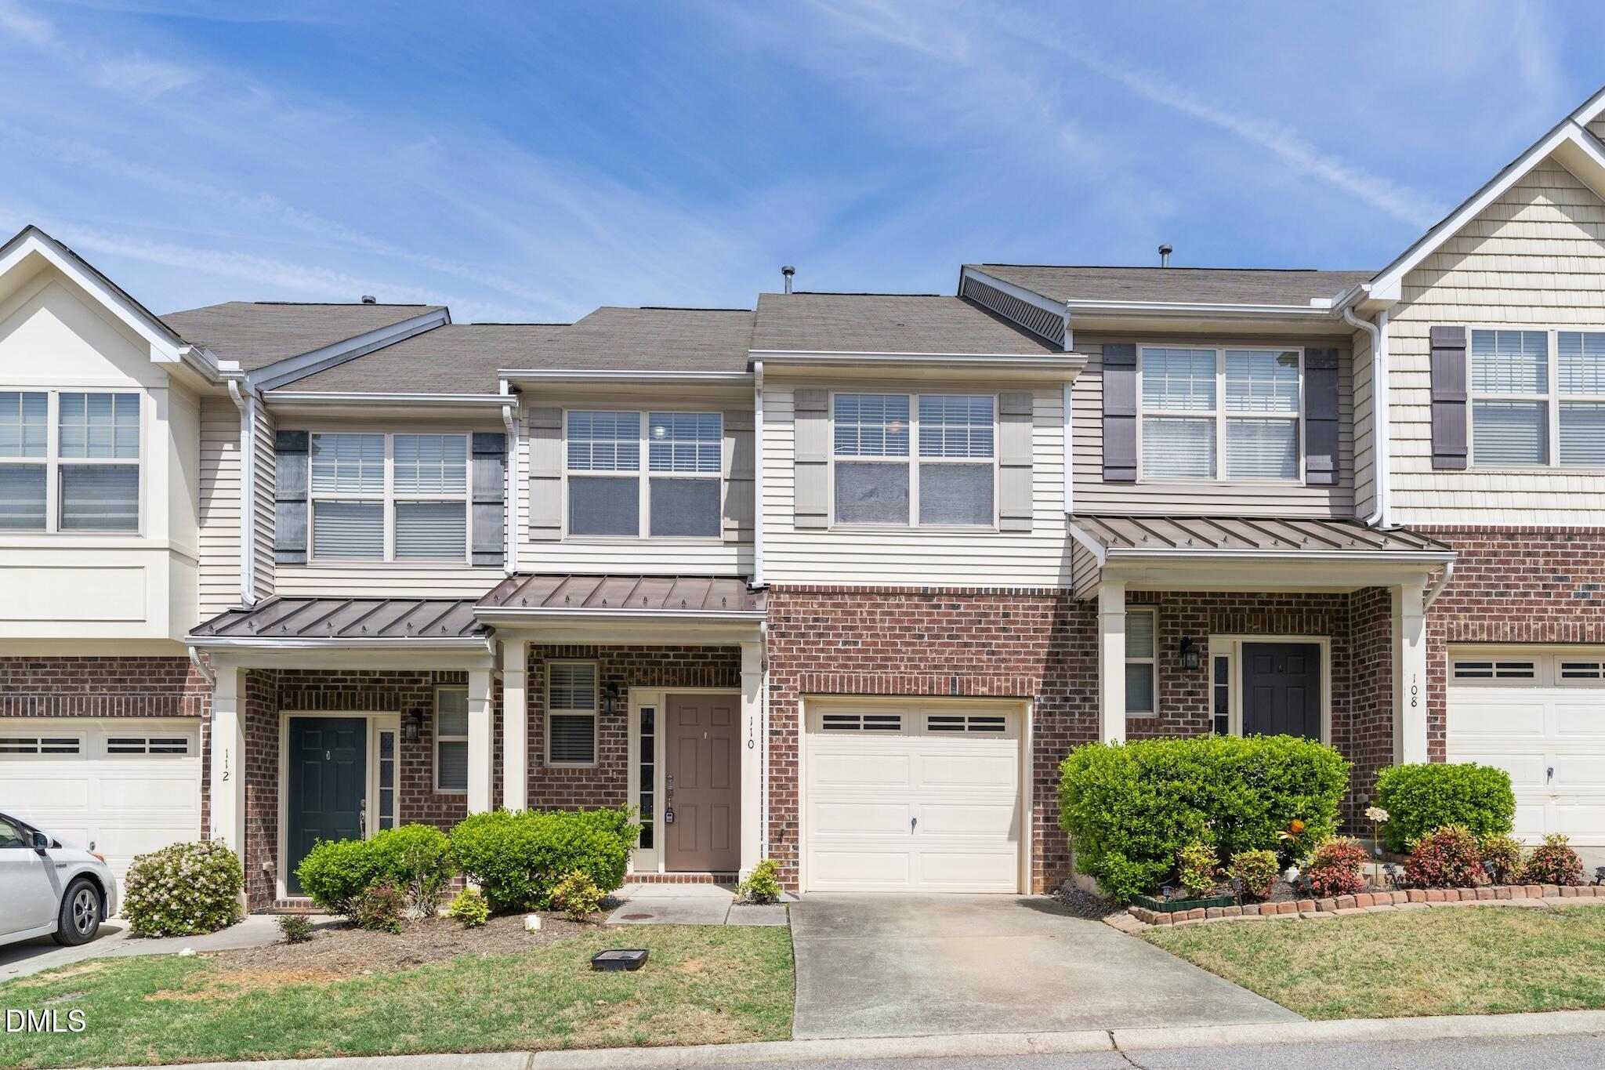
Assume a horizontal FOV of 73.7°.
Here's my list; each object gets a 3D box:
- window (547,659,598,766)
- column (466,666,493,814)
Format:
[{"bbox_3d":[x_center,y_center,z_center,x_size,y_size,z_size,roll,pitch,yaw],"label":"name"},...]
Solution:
[{"bbox_3d":[-2.585,2.008,12.020,0.580,1.180,0.100,0,-1,-1],"label":"window"},{"bbox_3d":[-3.308,2.671,11.070,0.230,2.570,0.230,0,-1,-1],"label":"column"}]

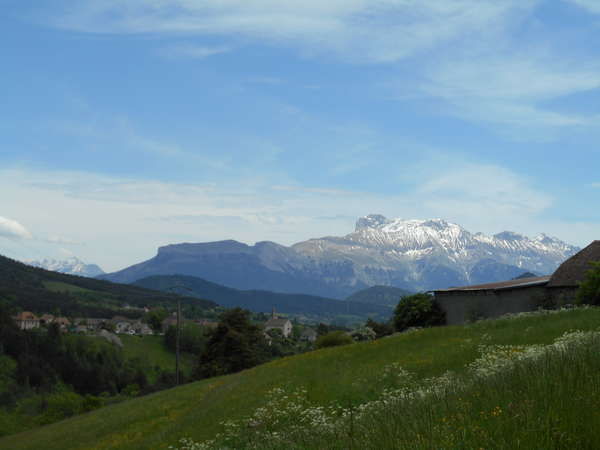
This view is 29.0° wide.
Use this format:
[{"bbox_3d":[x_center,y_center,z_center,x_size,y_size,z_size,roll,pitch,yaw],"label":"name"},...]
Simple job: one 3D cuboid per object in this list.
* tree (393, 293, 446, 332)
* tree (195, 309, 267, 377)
[{"bbox_3d":[9.470,7.010,92.000,4.280,3.330,4.000,1,-5,0],"label":"tree"},{"bbox_3d":[-6.370,11.210,108.000,6.880,6.880,6.500,1,-5,0],"label":"tree"}]

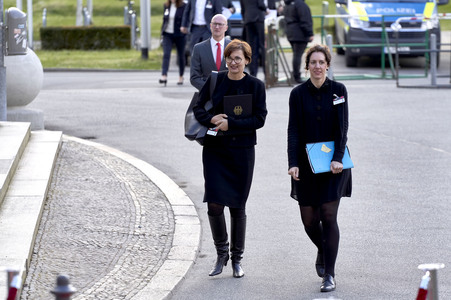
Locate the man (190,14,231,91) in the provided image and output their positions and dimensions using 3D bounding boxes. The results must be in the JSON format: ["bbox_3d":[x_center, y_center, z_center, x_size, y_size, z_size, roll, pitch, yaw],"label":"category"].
[{"bbox_3d":[-0.068,-0.357,22.850,0.550,1.760,0.360,0,5,-2],"label":"man"}]

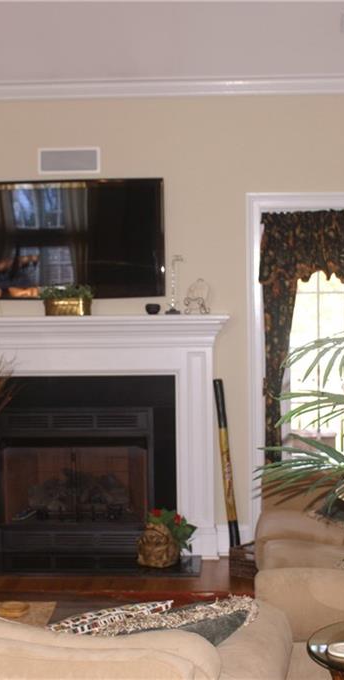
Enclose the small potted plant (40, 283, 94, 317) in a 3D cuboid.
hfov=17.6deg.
[{"bbox_3d":[-0.629,-0.233,6.541,0.310,0.185,0.170,-1,3,3],"label":"small potted plant"}]

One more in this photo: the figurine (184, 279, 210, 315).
[{"bbox_3d":[0.150,-0.256,6.507,0.155,0.210,0.090,-1,3,3],"label":"figurine"}]

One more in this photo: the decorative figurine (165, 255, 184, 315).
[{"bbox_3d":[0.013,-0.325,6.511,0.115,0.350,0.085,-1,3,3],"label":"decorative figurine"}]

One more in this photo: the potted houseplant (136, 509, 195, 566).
[{"bbox_3d":[-0.026,1.125,6.370,0.346,0.316,0.290,-1,3,3],"label":"potted houseplant"}]

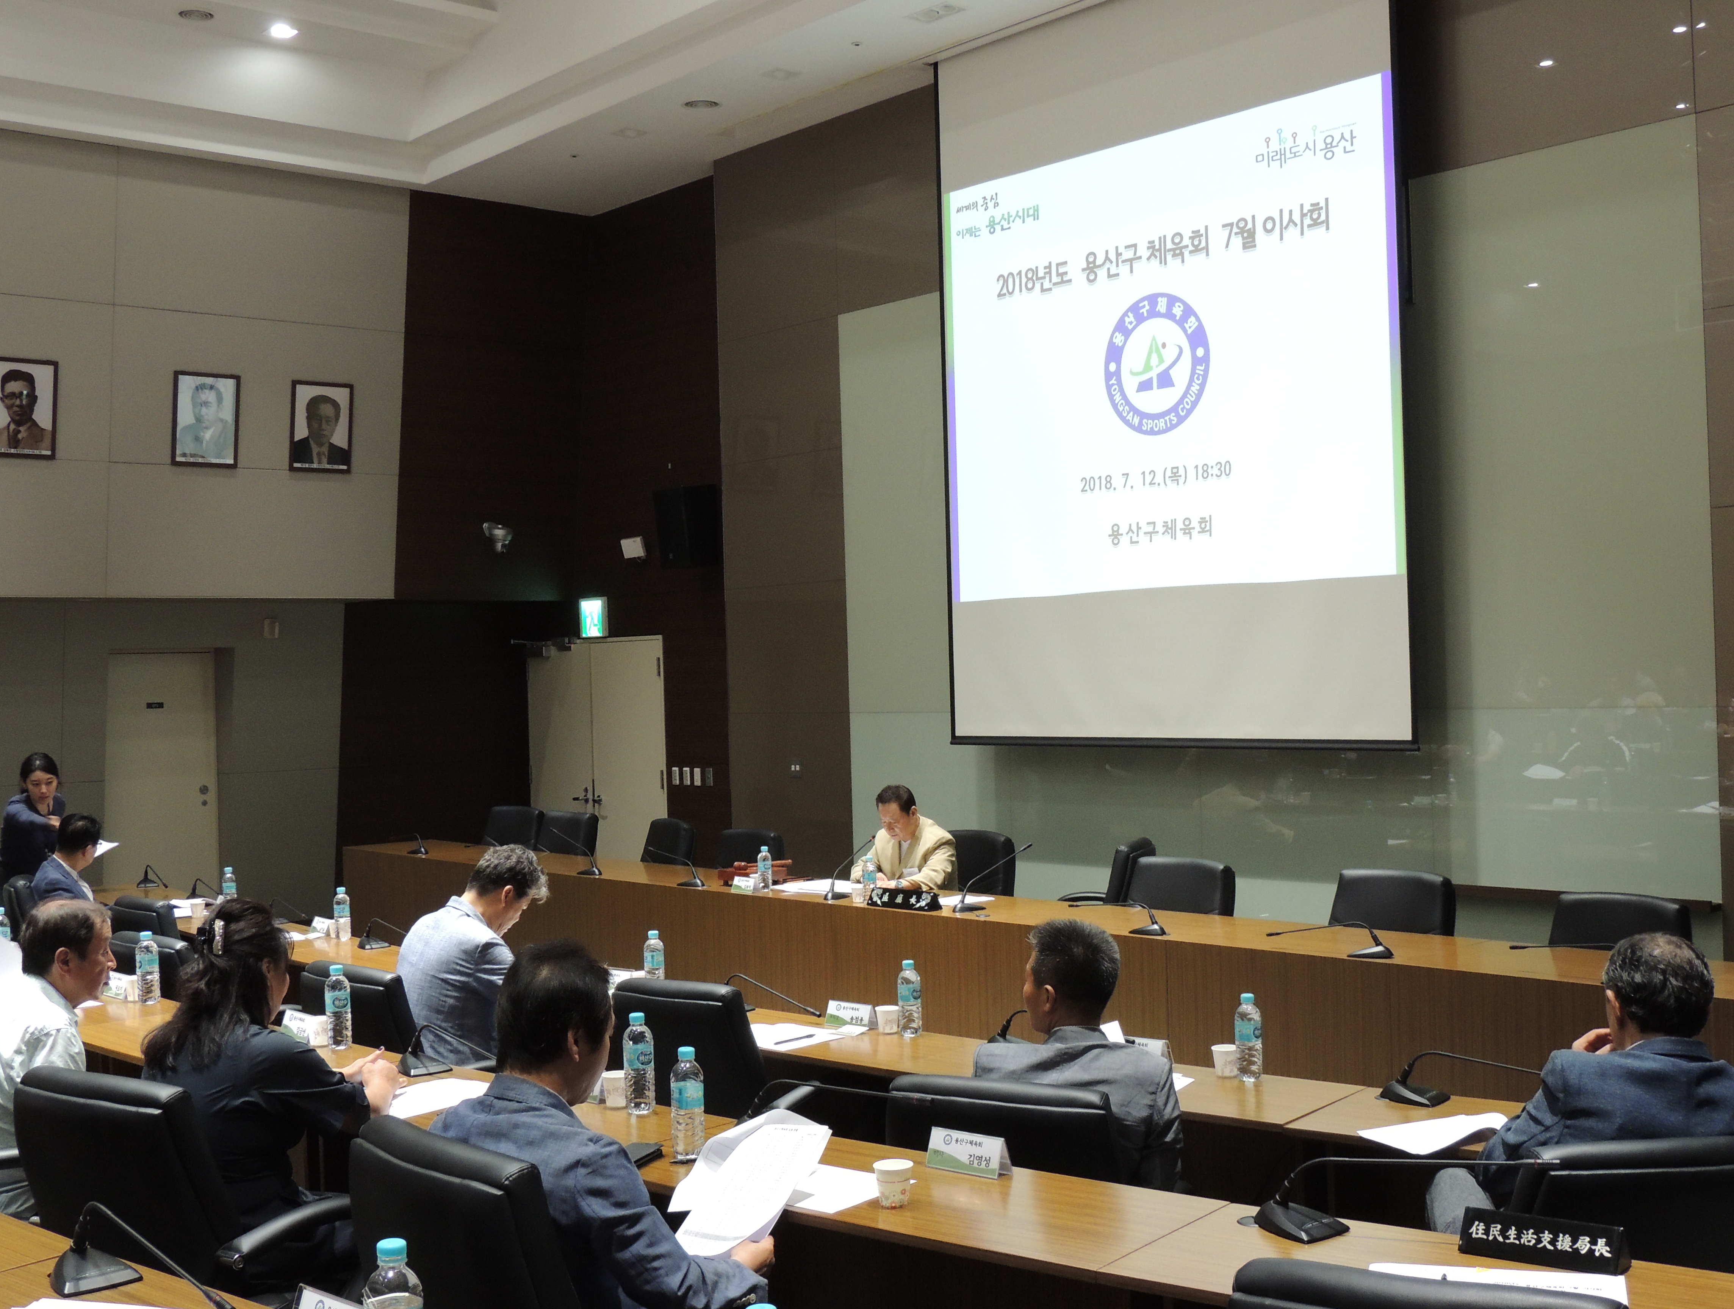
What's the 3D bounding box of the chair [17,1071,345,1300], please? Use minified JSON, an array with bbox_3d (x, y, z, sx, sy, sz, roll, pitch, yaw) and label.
[{"bbox_3d":[-1.354,1.317,4.247,0.620,0.930,0.640,-2,-1,38],"label":"chair"}]

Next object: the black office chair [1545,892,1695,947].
[{"bbox_3d":[2.608,1.350,7.286,0.640,0.930,0.620,-1,-1,-36],"label":"black office chair"}]

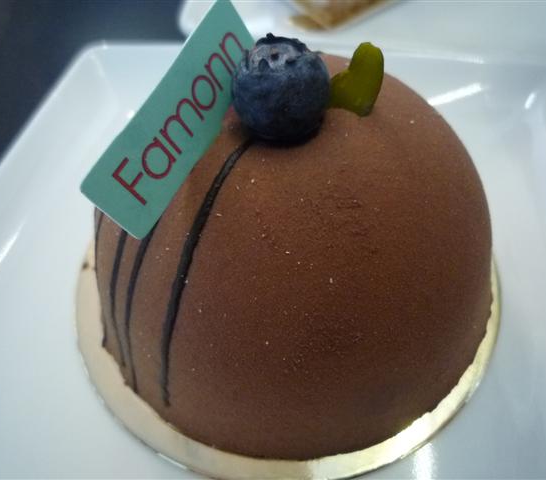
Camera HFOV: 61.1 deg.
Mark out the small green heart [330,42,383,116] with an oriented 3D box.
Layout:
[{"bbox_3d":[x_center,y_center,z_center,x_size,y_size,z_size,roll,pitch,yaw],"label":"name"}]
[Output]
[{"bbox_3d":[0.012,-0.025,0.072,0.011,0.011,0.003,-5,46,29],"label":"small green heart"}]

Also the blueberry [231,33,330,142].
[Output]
[{"bbox_3d":[0.001,-0.022,0.068,0.014,0.014,0.014,-4,49,0],"label":"blueberry"}]

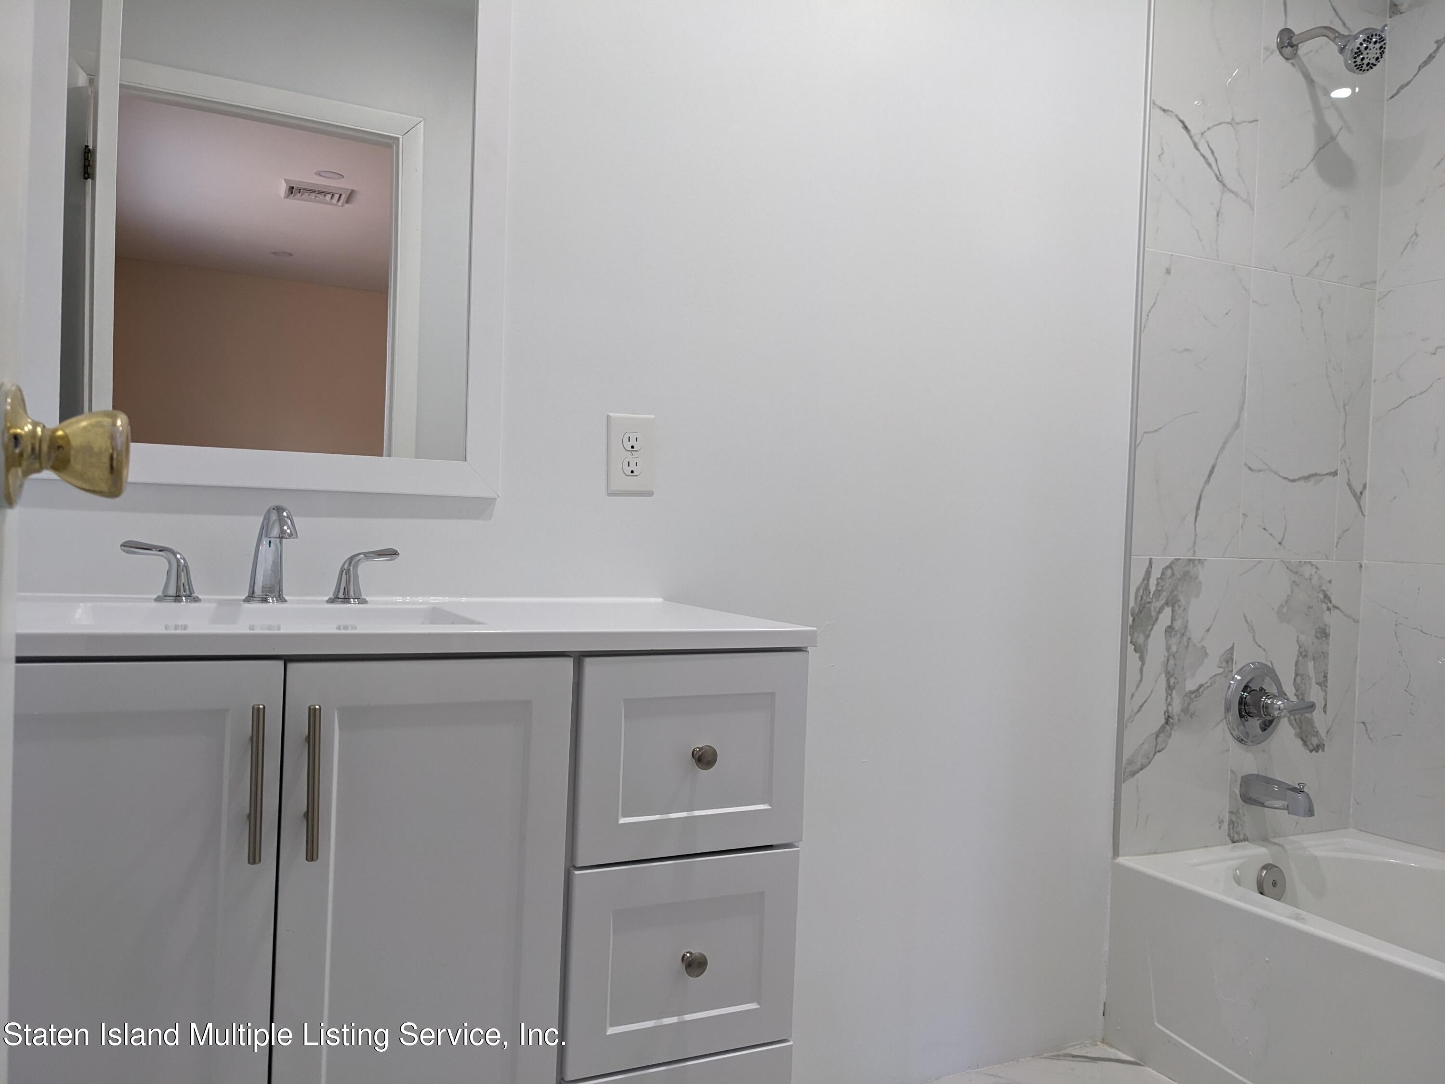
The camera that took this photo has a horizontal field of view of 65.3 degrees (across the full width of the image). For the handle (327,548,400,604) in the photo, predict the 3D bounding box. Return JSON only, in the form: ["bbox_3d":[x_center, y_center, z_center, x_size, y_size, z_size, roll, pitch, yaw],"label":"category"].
[{"bbox_3d":[-0.484,0.044,1.520,0.094,0.073,0.054,2,1,-26],"label":"handle"}]

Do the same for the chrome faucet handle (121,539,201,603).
[{"bbox_3d":[-0.703,0.036,1.415,0.092,0.074,0.054,2,1,-26],"label":"chrome faucet handle"}]

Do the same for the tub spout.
[{"bbox_3d":[1.146,0.521,2.323,0.056,0.068,0.142,2,1,-26],"label":"tub spout"}]

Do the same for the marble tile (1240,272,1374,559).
[{"bbox_3d":[1.262,-0.264,2.439,0.380,0.606,0.011,2,1,-26],"label":"marble tile"}]

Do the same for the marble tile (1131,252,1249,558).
[{"bbox_3d":[0.955,-0.271,2.291,0.302,0.606,0.011,2,1,-26],"label":"marble tile"}]

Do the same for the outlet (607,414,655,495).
[{"bbox_3d":[-0.141,-0.133,1.761,0.079,0.125,0.007,2,1,-26],"label":"outlet"}]

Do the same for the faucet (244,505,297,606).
[{"bbox_3d":[-0.568,0.016,1.416,0.056,0.125,0.167,2,1,-26],"label":"faucet"}]

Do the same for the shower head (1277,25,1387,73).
[{"bbox_3d":[1.240,-1.002,2.276,0.094,0.153,0.225,2,1,-26],"label":"shower head"}]

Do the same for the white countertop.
[{"bbox_3d":[-0.464,0.093,1.352,1.050,0.025,0.477,2,1,-26],"label":"white countertop"}]

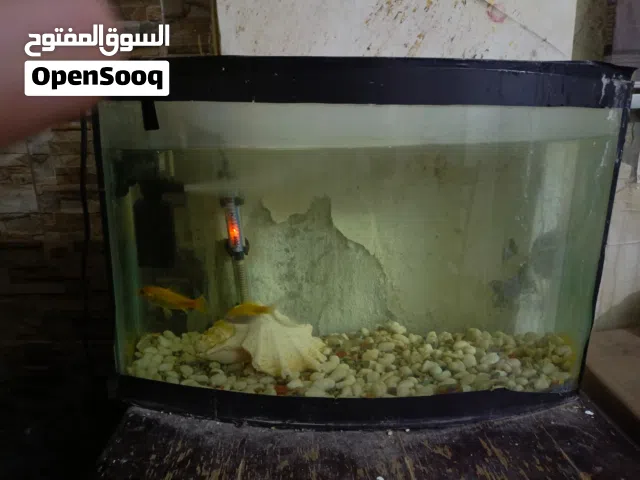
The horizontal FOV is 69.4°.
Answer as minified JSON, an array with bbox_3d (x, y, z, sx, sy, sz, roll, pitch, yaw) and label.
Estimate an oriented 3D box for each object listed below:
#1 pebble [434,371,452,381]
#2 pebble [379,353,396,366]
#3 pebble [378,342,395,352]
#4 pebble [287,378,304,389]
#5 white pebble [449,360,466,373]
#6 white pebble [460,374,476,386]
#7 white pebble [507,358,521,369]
[{"bbox_3d":[0.175,0.193,0.656,0.026,0.014,0.022,2,13,0],"label":"pebble"},{"bbox_3d":[0.095,0.168,0.648,0.025,0.018,0.022,4,13,9],"label":"pebble"},{"bbox_3d":[0.097,0.157,0.676,0.023,0.013,0.019,4,13,9],"label":"pebble"},{"bbox_3d":[-0.032,0.188,0.605,0.023,0.012,0.019,1,13,0],"label":"pebble"},{"bbox_3d":[0.195,0.179,0.654,0.025,0.016,0.021,1,13,0],"label":"white pebble"},{"bbox_3d":[0.198,0.188,0.617,0.021,0.016,0.017,1,13,0],"label":"white pebble"},{"bbox_3d":[0.262,0.168,0.627,0.019,0.013,0.016,1,12,0],"label":"white pebble"}]

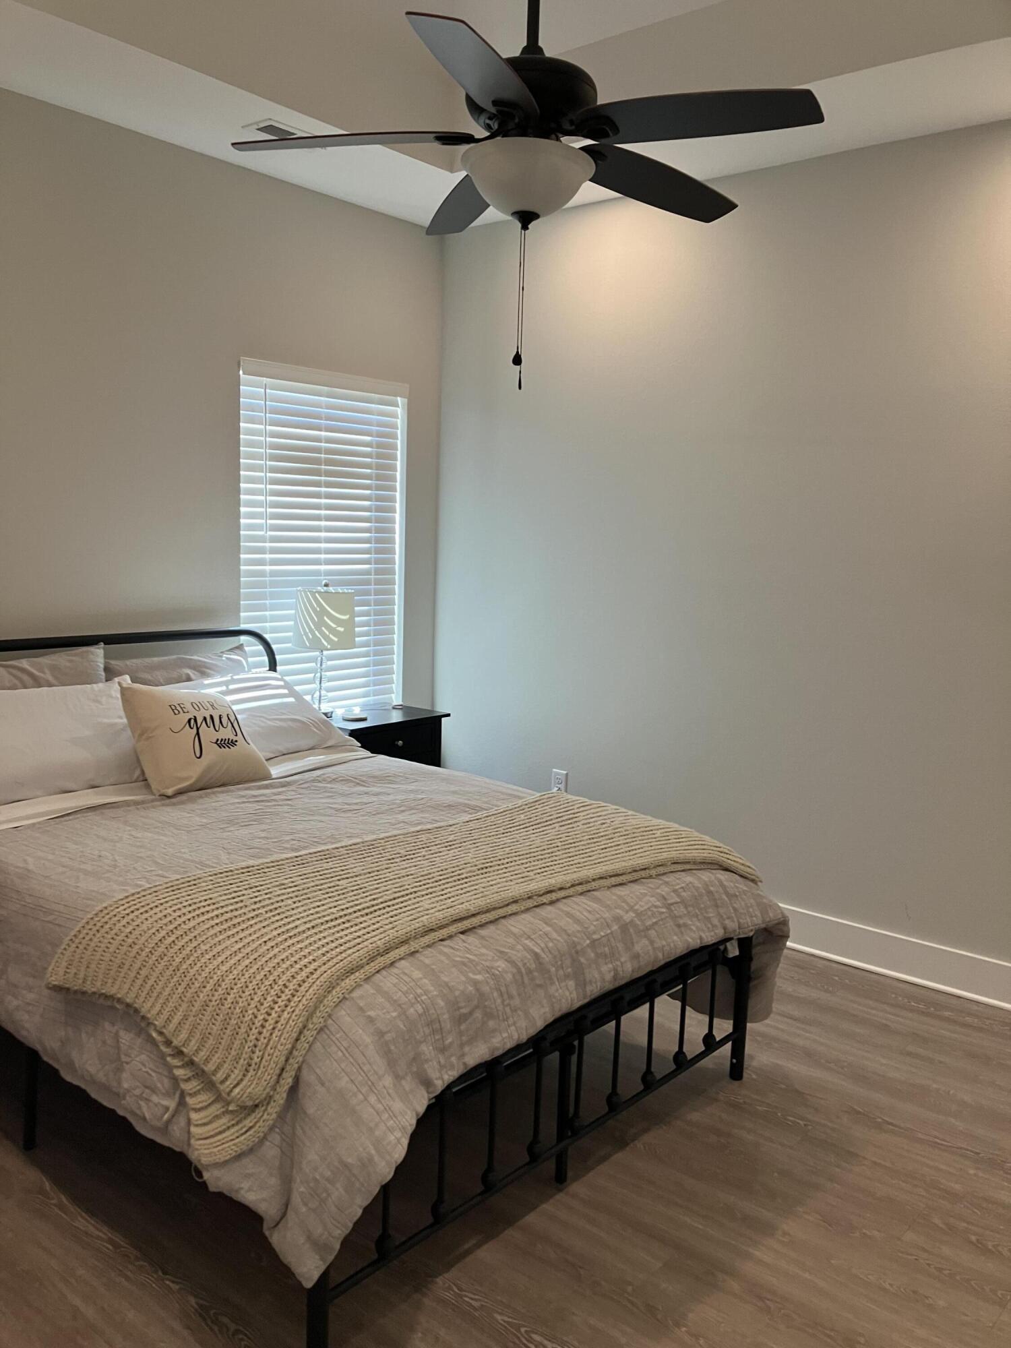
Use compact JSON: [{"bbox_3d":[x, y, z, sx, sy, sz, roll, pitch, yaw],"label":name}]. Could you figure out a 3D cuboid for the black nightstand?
[{"bbox_3d":[-0.545,0.504,4.485,0.356,0.674,0.559,8,10,40],"label":"black nightstand"}]

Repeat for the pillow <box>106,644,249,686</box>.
[{"bbox_3d":[-1.169,0.110,3.646,0.150,0.390,0.680,-21,-9,41],"label":"pillow"}]

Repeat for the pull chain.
[{"bbox_3d":[0.034,-0.832,2.484,0.025,0.361,0.027,8,10,40],"label":"pull chain"}]

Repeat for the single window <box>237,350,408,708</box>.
[{"bbox_3d":[-0.733,-0.512,4.428,0.090,1.381,0.857,8,10,40],"label":"single window"}]

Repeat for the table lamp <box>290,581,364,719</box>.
[{"bbox_3d":[-0.717,-0.093,4.314,0.250,0.542,0.250,2,8,0],"label":"table lamp"}]

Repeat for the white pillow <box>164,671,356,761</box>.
[{"bbox_3d":[-0.906,0.155,3.810,0.690,0.170,0.440,-7,55,-50],"label":"white pillow"}]

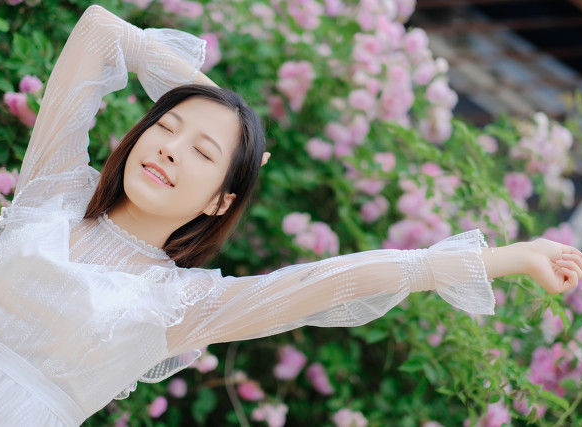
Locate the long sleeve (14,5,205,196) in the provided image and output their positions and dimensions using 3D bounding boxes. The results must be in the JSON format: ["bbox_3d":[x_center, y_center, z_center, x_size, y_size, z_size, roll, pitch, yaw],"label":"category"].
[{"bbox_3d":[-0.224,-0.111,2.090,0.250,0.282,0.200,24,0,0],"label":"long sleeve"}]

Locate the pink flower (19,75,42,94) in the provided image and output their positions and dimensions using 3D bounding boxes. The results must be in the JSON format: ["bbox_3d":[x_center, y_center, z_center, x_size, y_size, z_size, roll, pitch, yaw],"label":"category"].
[{"bbox_3d":[-0.417,-0.207,2.400,0.037,0.034,0.034,33,-1,14],"label":"pink flower"}]

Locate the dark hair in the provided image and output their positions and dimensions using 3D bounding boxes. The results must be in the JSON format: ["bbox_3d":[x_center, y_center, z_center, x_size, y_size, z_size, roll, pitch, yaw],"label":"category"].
[{"bbox_3d":[-0.149,-0.059,2.090,0.195,0.250,0.205,27,-11,22],"label":"dark hair"}]

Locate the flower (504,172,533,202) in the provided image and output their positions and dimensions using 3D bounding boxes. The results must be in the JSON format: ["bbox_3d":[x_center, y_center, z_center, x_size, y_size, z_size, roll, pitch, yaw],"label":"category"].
[{"bbox_3d":[0.457,-0.052,3.000,0.058,0.058,0.047,30,-3,7],"label":"flower"}]

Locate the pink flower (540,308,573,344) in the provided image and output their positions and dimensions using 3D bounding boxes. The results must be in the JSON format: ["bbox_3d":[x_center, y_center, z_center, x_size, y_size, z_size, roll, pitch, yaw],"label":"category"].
[{"bbox_3d":[0.507,0.212,2.850,0.063,0.069,0.059,30,-4,11],"label":"pink flower"}]

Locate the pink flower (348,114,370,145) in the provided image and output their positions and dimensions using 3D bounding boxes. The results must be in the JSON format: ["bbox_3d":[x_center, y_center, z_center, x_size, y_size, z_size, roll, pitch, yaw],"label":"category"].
[{"bbox_3d":[0.140,-0.172,3.050,0.047,0.059,0.045,31,-3,1],"label":"pink flower"}]

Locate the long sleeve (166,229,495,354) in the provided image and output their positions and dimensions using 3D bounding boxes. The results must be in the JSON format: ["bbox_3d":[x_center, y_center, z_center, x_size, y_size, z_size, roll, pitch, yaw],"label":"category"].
[{"bbox_3d":[0.047,0.111,2.050,0.465,0.115,0.130,-8,-1,9],"label":"long sleeve"}]

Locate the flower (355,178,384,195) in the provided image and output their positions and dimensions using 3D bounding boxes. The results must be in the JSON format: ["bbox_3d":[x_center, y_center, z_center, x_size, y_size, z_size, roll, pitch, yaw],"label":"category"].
[{"bbox_3d":[0.145,-0.050,2.761,0.048,0.033,0.037,32,0,-7],"label":"flower"}]

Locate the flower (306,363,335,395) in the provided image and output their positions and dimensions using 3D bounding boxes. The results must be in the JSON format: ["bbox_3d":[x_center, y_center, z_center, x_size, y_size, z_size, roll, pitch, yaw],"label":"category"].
[{"bbox_3d":[0.050,0.289,2.620,0.058,0.032,0.033,60,3,0],"label":"flower"}]

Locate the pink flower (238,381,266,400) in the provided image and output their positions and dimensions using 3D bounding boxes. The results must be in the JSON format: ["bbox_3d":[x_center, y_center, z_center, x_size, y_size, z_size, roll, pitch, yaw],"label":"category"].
[{"bbox_3d":[-0.066,0.297,2.510,0.047,0.030,0.033,32,0,-7],"label":"pink flower"}]

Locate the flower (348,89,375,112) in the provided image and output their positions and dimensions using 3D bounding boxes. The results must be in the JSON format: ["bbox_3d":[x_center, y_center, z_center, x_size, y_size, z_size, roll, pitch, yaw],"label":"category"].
[{"bbox_3d":[0.133,-0.213,2.812,0.051,0.045,0.041,32,0,-7],"label":"flower"}]

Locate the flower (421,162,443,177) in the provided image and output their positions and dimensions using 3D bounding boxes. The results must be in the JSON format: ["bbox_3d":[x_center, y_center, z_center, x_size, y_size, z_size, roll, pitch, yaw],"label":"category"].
[{"bbox_3d":[0.261,-0.081,2.759,0.041,0.026,0.031,32,0,-7],"label":"flower"}]

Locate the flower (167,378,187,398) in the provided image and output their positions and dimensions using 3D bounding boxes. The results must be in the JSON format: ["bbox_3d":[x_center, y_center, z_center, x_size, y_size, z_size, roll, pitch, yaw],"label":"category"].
[{"bbox_3d":[-0.187,0.288,2.458,0.033,0.033,0.028,32,0,-7],"label":"flower"}]

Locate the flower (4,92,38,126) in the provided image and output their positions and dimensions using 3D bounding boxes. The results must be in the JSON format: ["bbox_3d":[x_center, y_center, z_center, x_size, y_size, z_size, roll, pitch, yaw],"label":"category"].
[{"bbox_3d":[-0.435,-0.167,2.400,0.061,0.040,0.040,56,9,0],"label":"flower"}]

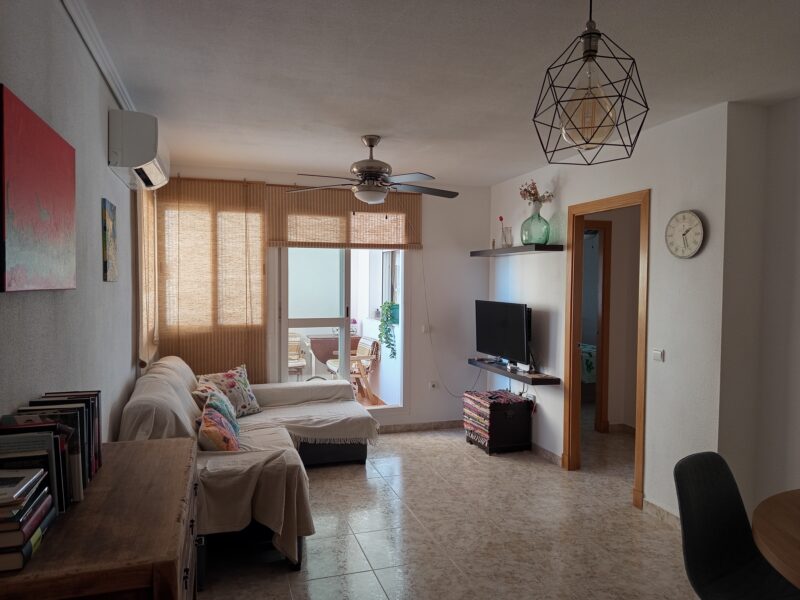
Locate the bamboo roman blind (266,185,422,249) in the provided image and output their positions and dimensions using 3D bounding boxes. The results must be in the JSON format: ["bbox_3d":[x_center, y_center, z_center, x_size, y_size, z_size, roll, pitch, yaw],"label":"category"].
[{"bbox_3d":[-0.489,-0.776,5.254,1.510,0.550,0.060,0,2,-18],"label":"bamboo roman blind"}]

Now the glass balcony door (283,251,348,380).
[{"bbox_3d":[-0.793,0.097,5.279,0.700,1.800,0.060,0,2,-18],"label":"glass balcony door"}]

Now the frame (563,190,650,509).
[{"bbox_3d":[1.534,0.319,4.106,0.125,2.120,0.920,0,2,-18],"label":"frame"}]

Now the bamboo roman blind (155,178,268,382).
[{"bbox_3d":[-1.636,-0.136,4.908,0.930,1.870,0.050,0,2,-18],"label":"bamboo roman blind"}]

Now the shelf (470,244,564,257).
[{"bbox_3d":[1.027,-0.444,5.078,0.265,0.047,1.220,0,2,-18],"label":"shelf"}]

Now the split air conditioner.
[{"bbox_3d":[-1.468,-0.830,3.166,0.230,0.290,0.690,0,2,-18],"label":"split air conditioner"}]

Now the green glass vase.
[{"bbox_3d":[1.149,-0.643,4.696,0.245,0.390,0.245,0,2,-18],"label":"green glass vase"}]

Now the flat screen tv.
[{"bbox_3d":[0.959,0.286,5.181,0.075,0.530,0.900,0,2,-20],"label":"flat screen tv"}]

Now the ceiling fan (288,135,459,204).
[{"bbox_3d":[-0.186,-0.892,3.833,1.280,0.460,1.280,0,2,-18],"label":"ceiling fan"}]

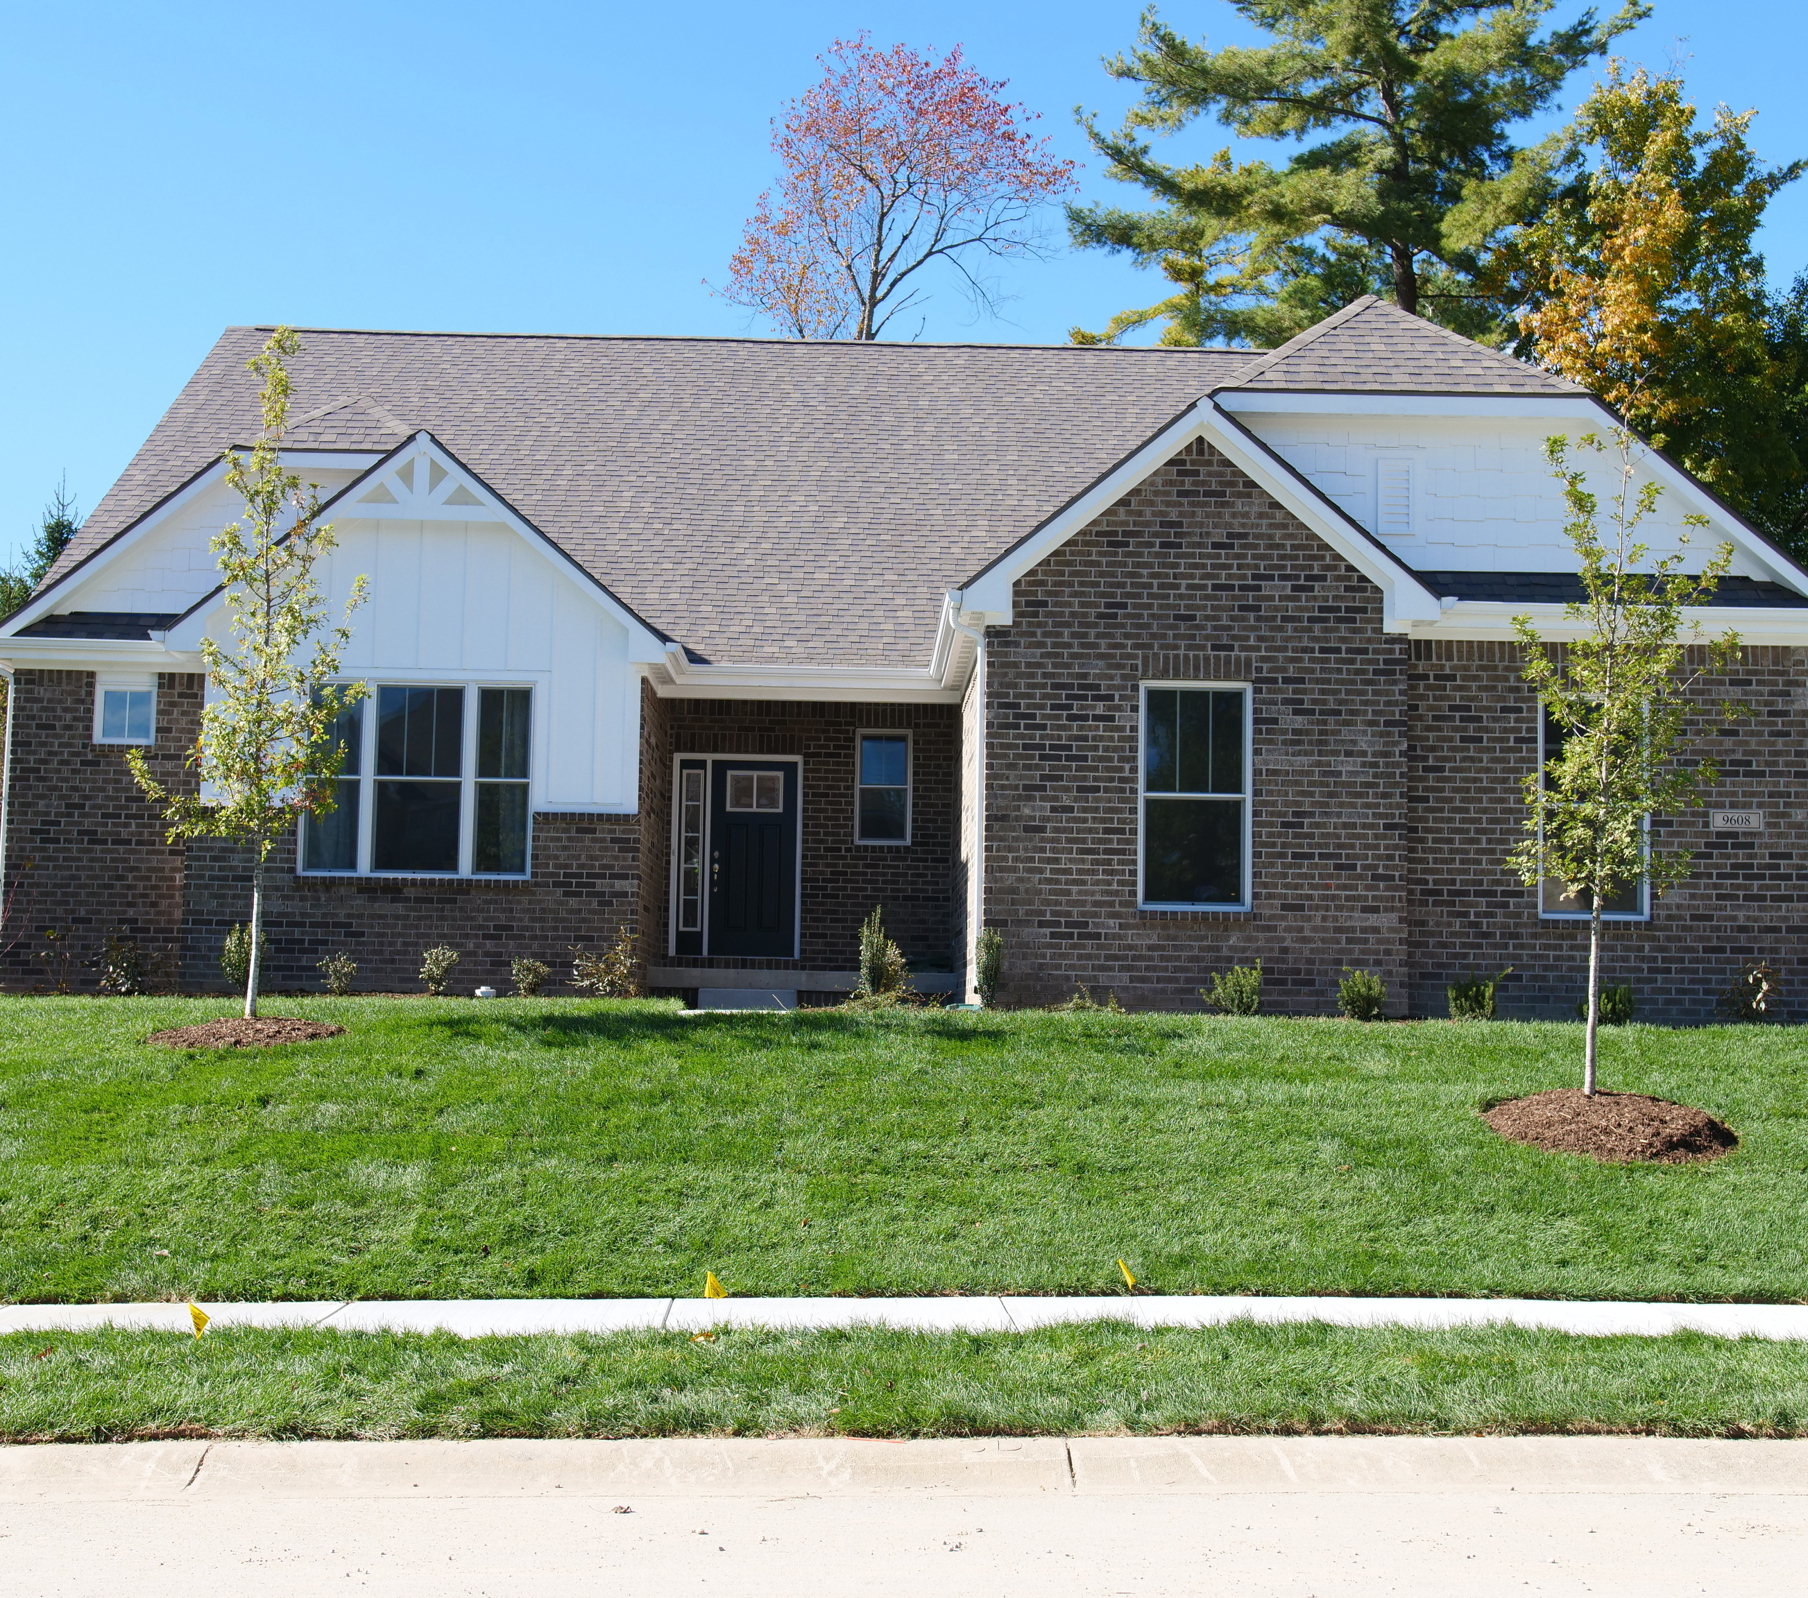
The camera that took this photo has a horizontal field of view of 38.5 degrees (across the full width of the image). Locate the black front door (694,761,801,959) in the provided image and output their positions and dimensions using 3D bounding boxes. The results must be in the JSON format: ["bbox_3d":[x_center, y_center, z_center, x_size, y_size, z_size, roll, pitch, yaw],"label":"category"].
[{"bbox_3d":[-1.611,0.618,26.840,1.045,2.096,0.090,1,-5,-1],"label":"black front door"}]

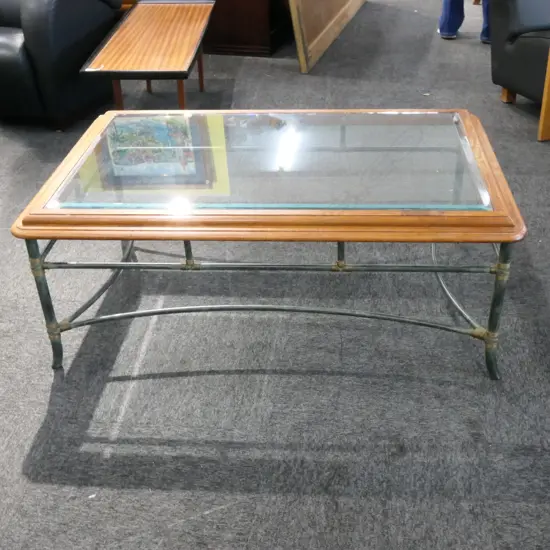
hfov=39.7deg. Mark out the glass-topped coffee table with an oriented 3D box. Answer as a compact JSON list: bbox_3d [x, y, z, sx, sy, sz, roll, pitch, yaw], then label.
[{"bbox_3d":[0.008,-0.136,2.249,1.240,0.472,0.825,1,32,5],"label":"glass-topped coffee table"}]

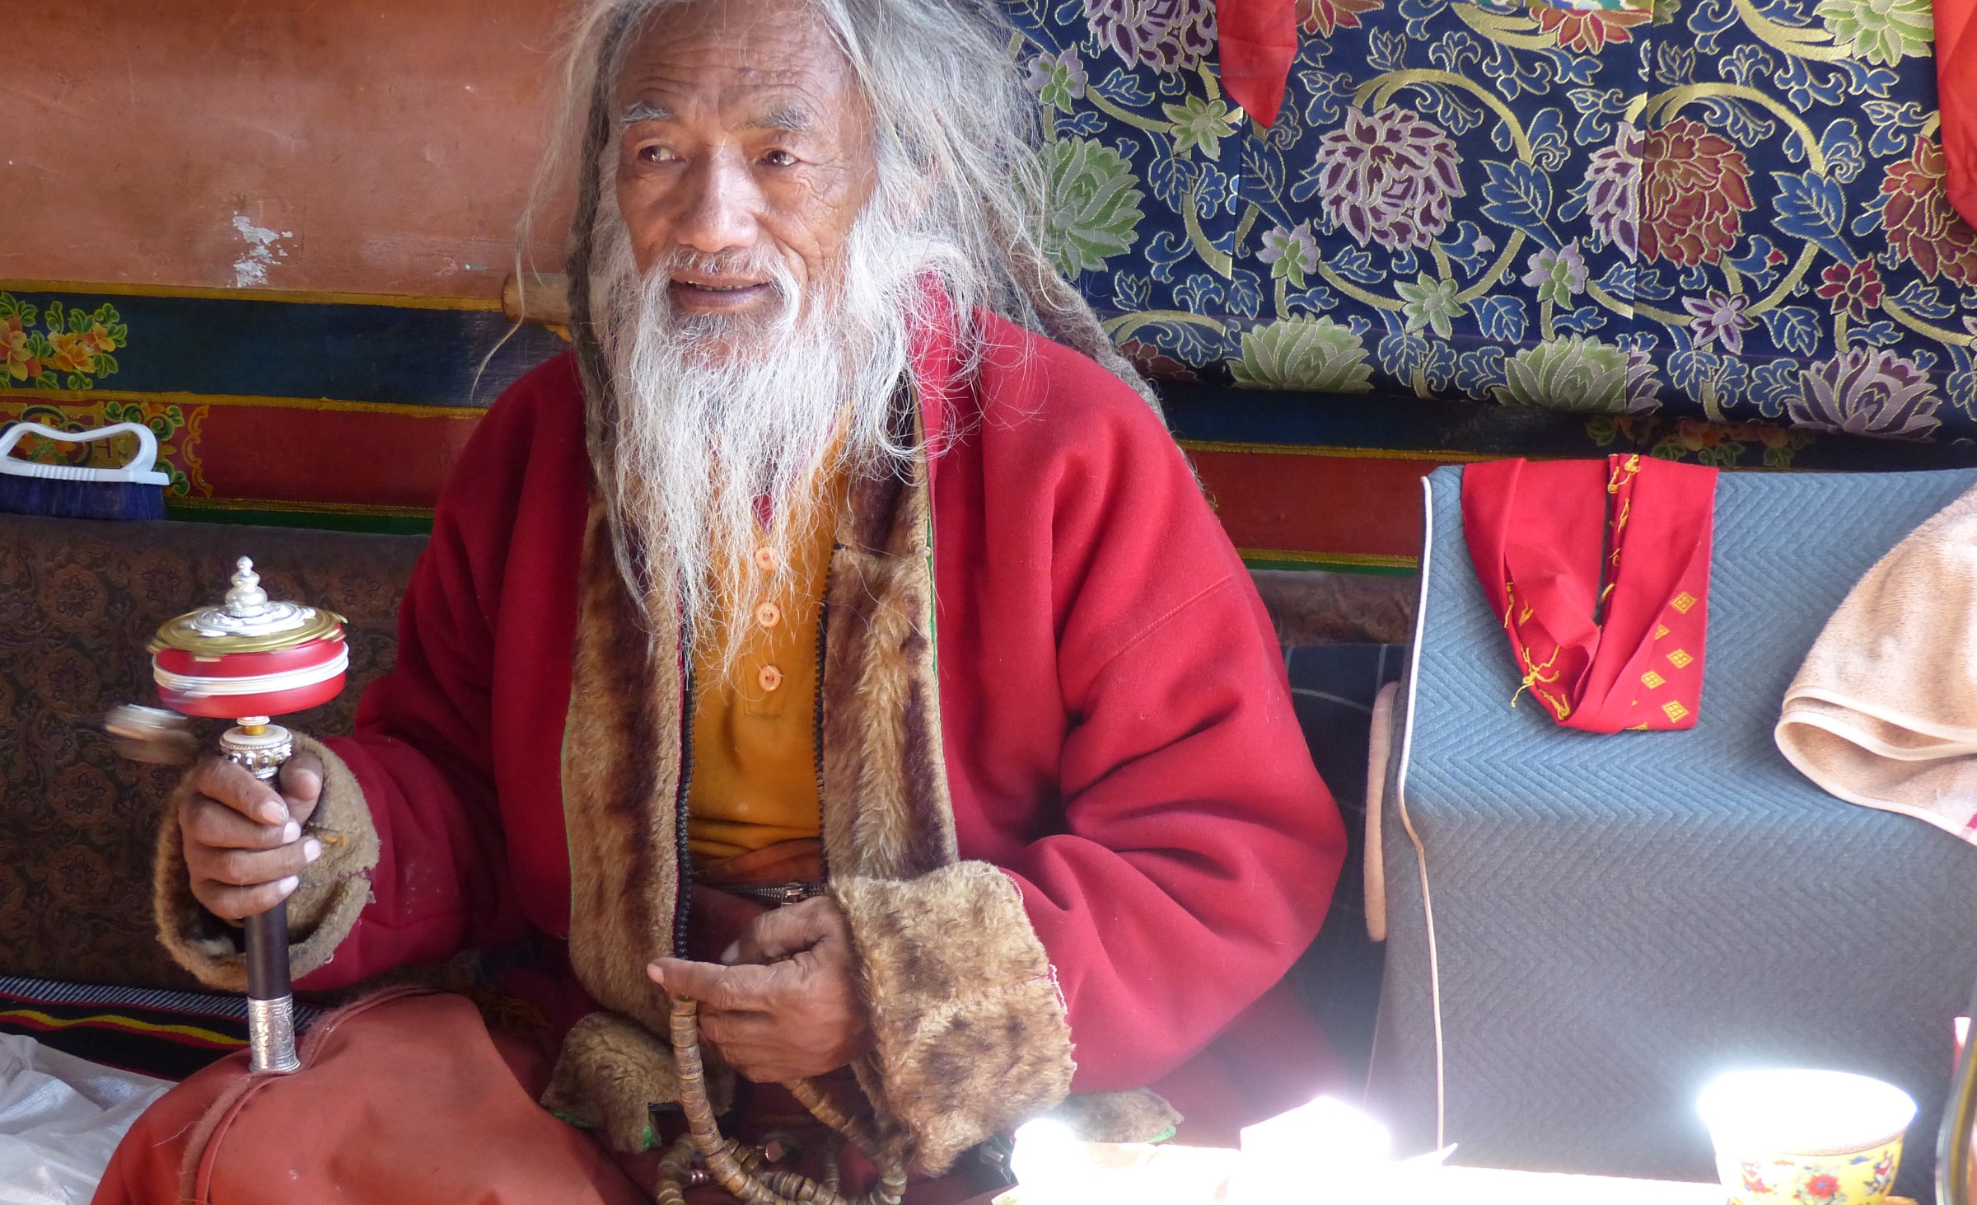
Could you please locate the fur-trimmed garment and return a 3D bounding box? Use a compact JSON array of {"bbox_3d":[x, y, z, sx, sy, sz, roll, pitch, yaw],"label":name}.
[{"bbox_3d":[-0.095,0.076,2.301,0.570,0.455,0.480,5,12,17],"label":"fur-trimmed garment"}]

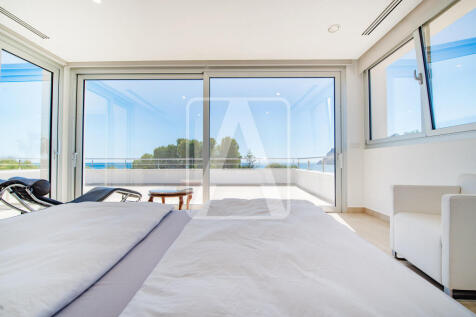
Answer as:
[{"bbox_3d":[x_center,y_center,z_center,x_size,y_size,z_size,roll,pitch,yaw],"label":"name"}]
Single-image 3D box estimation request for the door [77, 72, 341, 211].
[{"bbox_3d":[-0.560,-0.300,3.600,4.800,2.520,0.120,0,-1,1],"label":"door"}]

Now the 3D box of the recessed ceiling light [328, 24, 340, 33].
[{"bbox_3d":[1.290,-1.738,2.650,0.160,0.030,0.160,0,-1,3],"label":"recessed ceiling light"}]

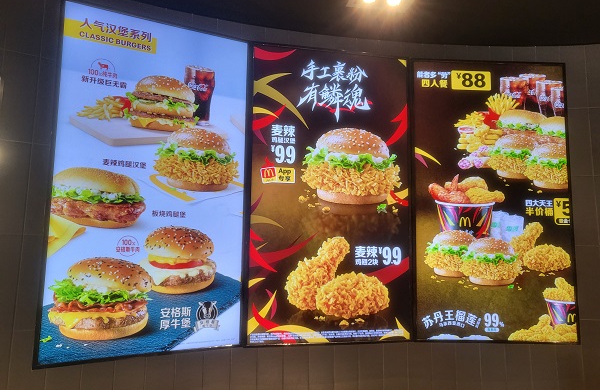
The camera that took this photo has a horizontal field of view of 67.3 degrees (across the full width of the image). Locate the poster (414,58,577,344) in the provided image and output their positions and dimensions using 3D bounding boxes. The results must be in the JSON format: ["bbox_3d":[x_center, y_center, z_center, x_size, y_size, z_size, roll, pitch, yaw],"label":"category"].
[{"bbox_3d":[0.840,0.017,1.986,0.710,1.240,0.050,1,-6,-2],"label":"poster"}]

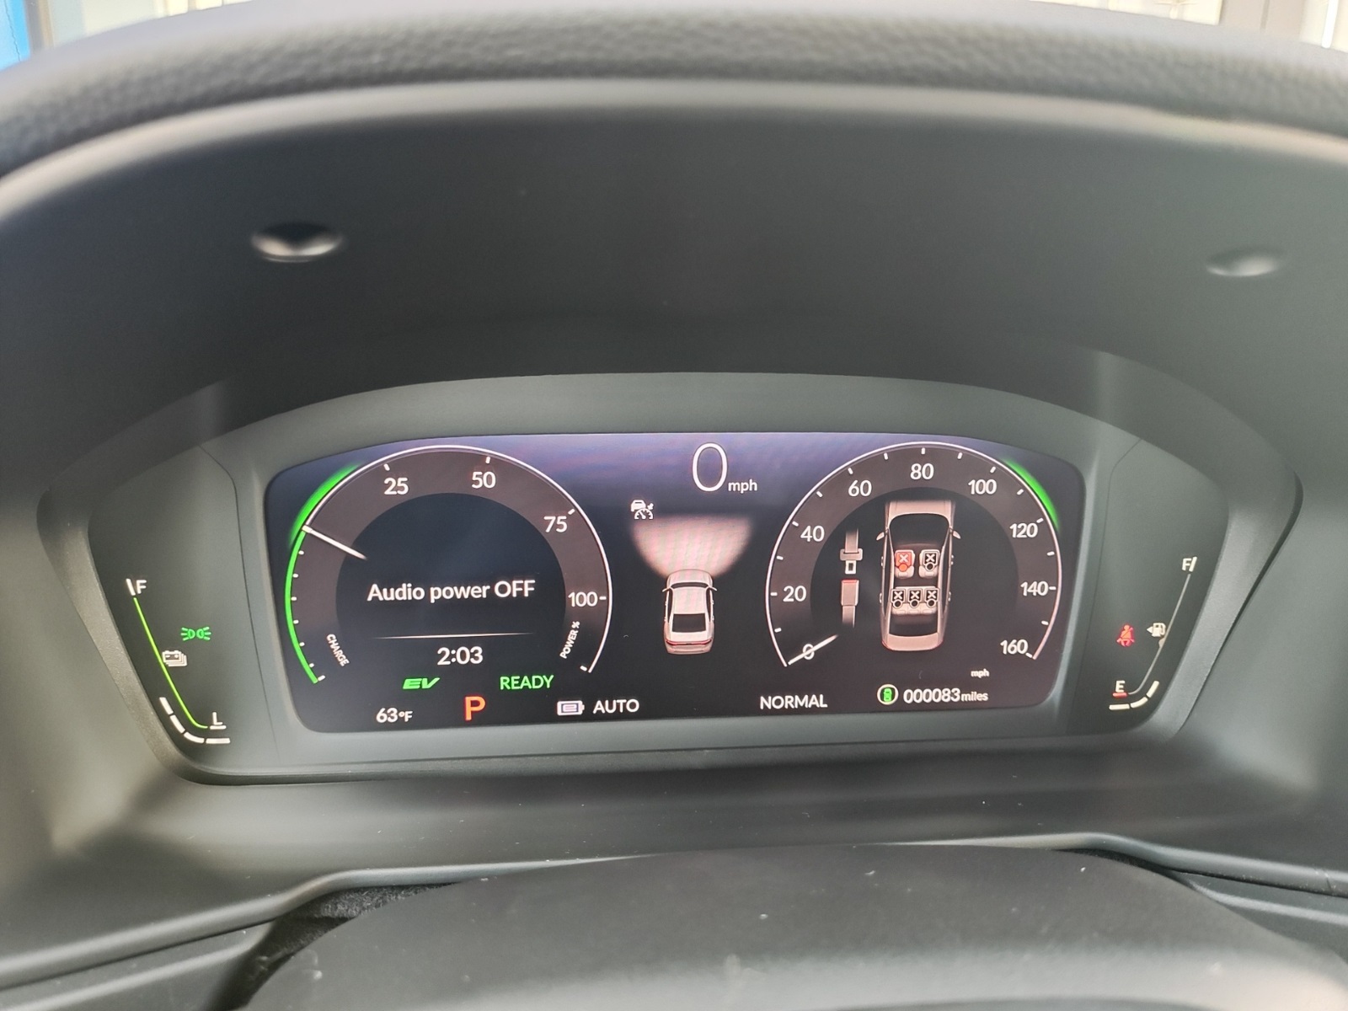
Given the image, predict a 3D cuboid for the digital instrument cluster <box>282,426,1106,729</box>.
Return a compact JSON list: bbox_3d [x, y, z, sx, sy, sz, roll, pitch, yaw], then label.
[{"bbox_3d":[0.004,0.022,0.301,0.244,0.091,0.020,-1,12,-6],"label":"digital instrument cluster"}]

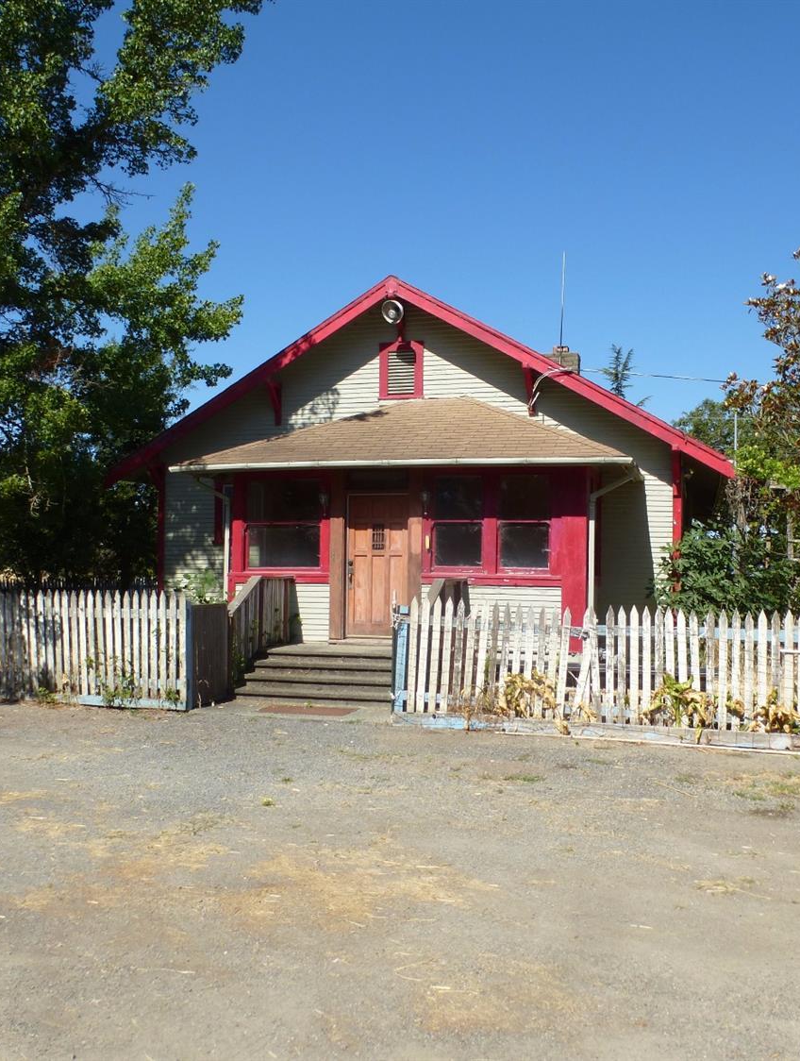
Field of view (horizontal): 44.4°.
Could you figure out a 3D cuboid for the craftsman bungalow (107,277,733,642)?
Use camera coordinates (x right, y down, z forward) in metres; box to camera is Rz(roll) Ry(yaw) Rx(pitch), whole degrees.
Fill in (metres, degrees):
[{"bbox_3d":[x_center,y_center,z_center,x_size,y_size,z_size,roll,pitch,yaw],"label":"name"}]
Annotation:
[{"bbox_3d":[0.975,-0.825,19.122,10.150,6.200,11.800,0,-2,16],"label":"craftsman bungalow"}]

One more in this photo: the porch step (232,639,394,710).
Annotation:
[{"bbox_3d":[-0.602,1.853,12.711,2.500,0.540,2.150,0,-2,16],"label":"porch step"}]

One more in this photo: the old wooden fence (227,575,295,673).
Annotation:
[{"bbox_3d":[-1.843,1.276,13.175,0.140,1.320,2.000,0,-2,16],"label":"old wooden fence"}]

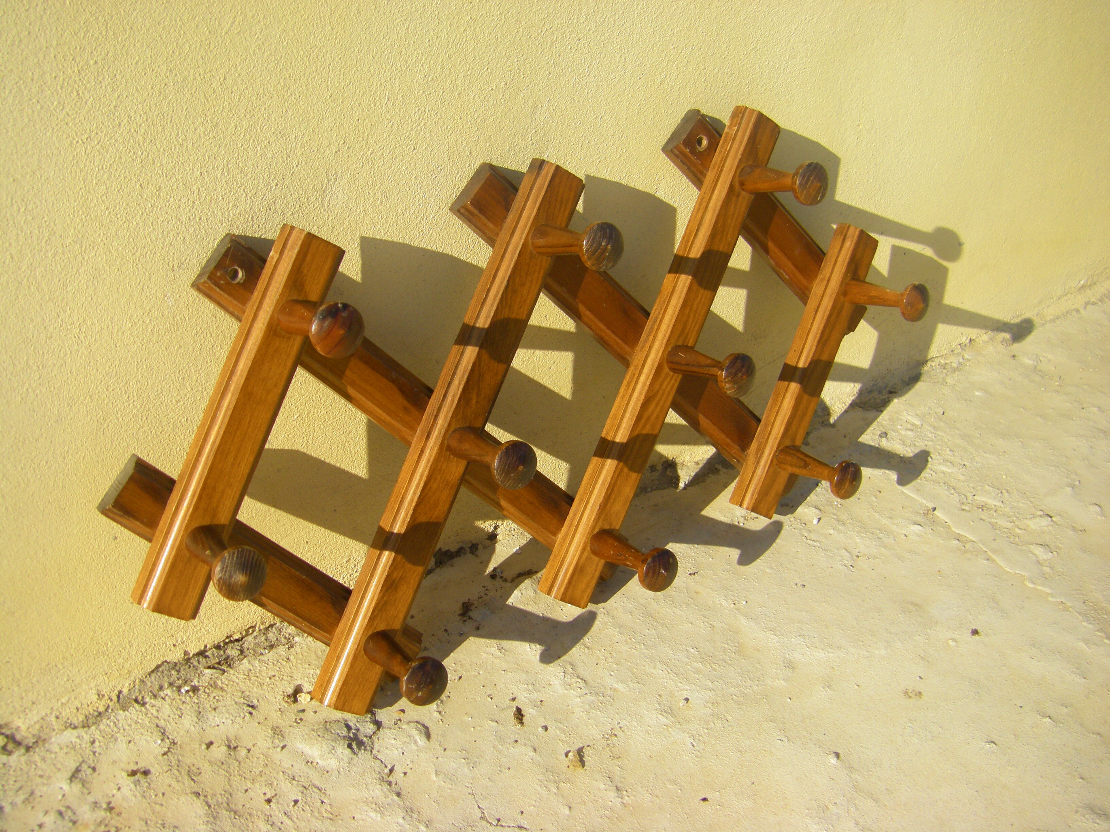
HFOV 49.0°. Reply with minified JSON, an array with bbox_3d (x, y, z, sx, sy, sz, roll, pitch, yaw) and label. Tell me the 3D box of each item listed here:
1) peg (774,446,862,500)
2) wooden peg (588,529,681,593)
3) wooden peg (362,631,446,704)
[{"bbox_3d":[0.181,0.038,0.833,0.028,0.028,0.062,-22,23,-28],"label":"peg"},{"bbox_3d":[0.049,0.089,0.758,0.028,0.028,0.062,-22,21,-29],"label":"wooden peg"},{"bbox_3d":[-0.084,0.140,0.683,0.028,0.028,0.062,-21,19,-28],"label":"wooden peg"}]

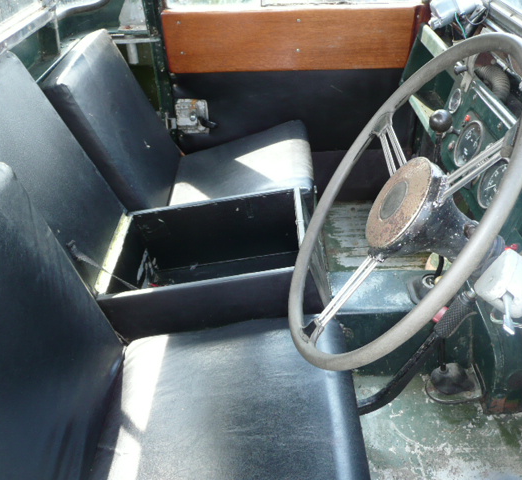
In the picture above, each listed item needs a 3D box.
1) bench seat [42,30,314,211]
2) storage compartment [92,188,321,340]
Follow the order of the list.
[{"bbox_3d":[-0.191,-0.314,1.524,0.654,0.479,0.462,-1,36,0],"label":"bench seat"},{"bbox_3d":[-0.095,0.074,1.313,0.505,0.210,0.327,-9,36,6],"label":"storage compartment"}]

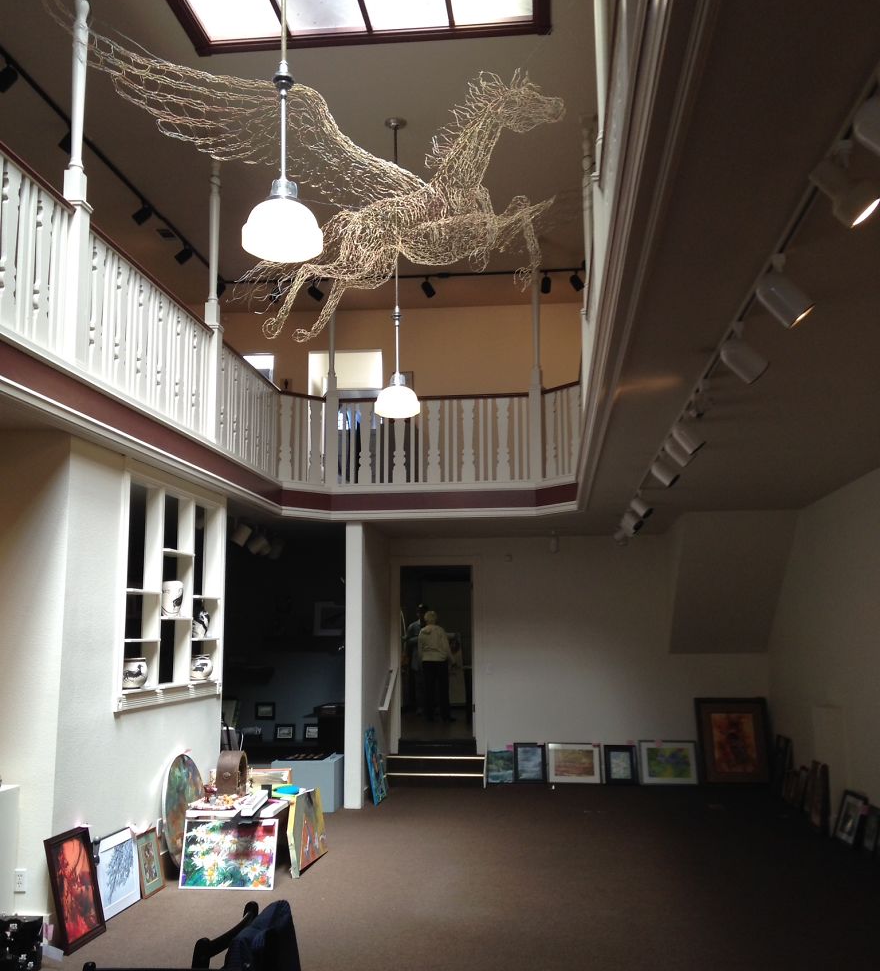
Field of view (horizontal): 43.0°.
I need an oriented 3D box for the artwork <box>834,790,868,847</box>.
[{"bbox_3d":[3.308,2.685,8.989,0.025,0.398,0.441,19,-8,0],"label":"artwork"}]

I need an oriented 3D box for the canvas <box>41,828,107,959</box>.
[{"bbox_3d":[-2.081,2.297,6.366,0.040,0.607,0.514,-15,-9,6],"label":"canvas"}]

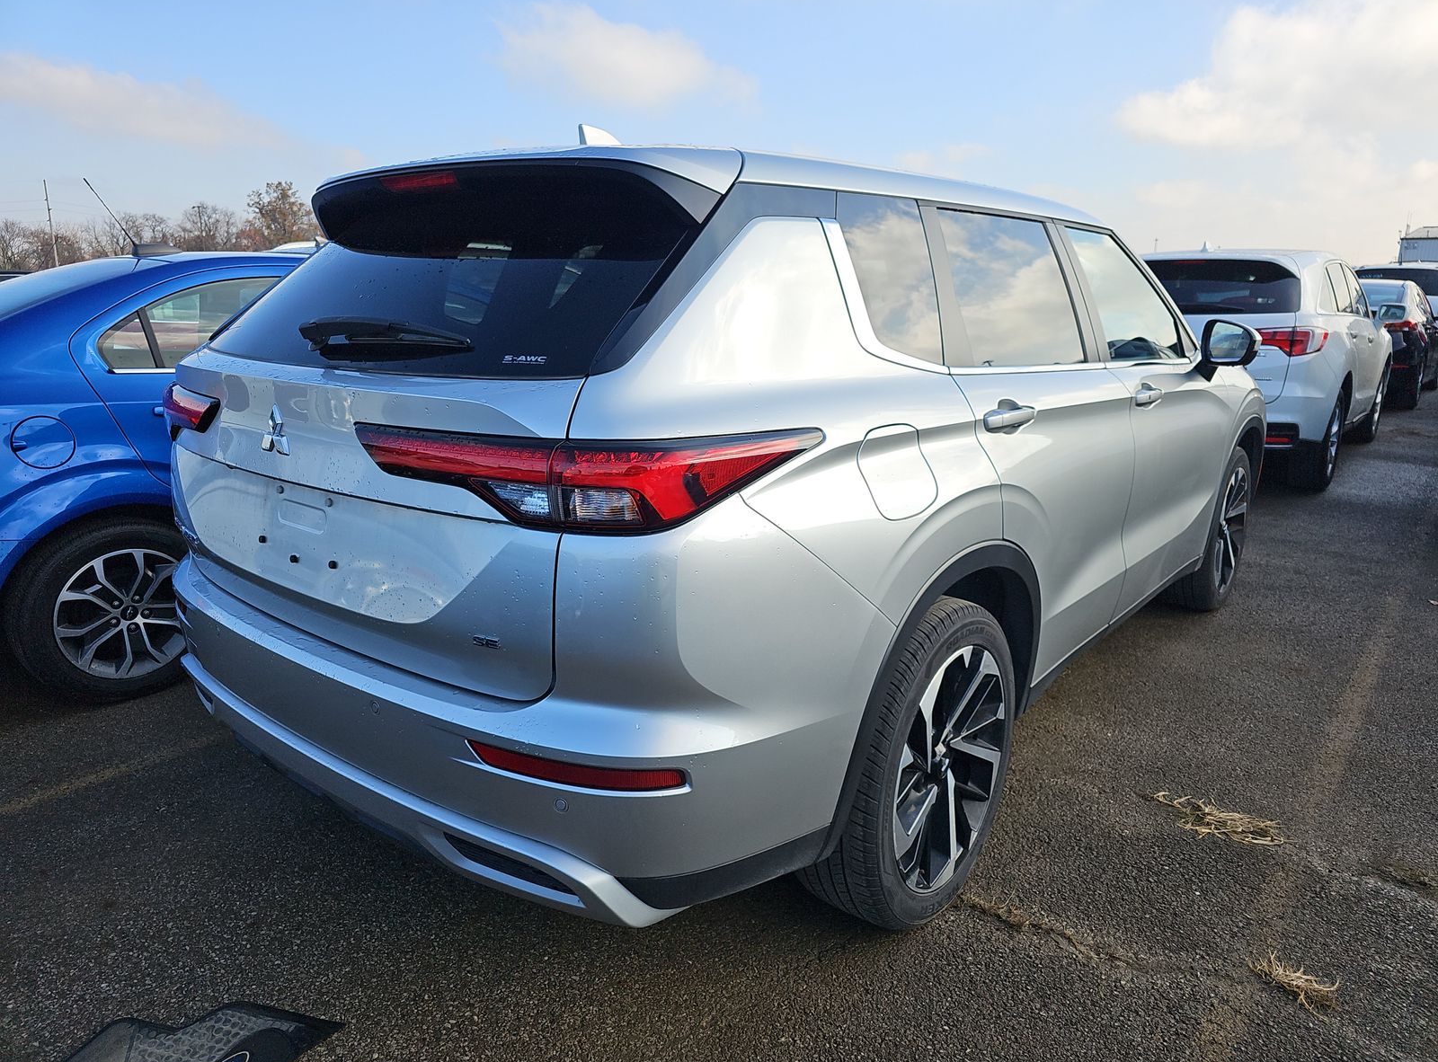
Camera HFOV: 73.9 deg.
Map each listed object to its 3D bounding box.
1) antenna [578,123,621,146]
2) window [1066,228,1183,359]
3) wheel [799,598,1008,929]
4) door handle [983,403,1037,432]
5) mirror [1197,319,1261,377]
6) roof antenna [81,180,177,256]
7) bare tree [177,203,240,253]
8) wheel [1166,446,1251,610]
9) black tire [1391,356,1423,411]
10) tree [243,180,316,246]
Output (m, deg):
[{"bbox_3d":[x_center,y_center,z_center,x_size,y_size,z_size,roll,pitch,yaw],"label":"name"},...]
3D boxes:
[{"bbox_3d":[-0.265,-0.900,2.213,0.065,0.065,0.160,11,18,38],"label":"antenna"},{"bbox_3d":[1.256,-0.710,2.900,0.060,0.410,0.860,-18,0,41],"label":"window"},{"bbox_3d":[0.430,0.498,2.123,0.255,0.738,0.738,11,18,38],"label":"wheel"},{"bbox_3d":[0.604,-0.233,1.987,0.060,0.055,0.265,11,18,38],"label":"door handle"},{"bbox_3d":[1.771,-0.621,3.296,0.205,0.225,0.180,11,18,38],"label":"mirror"},{"bbox_3d":[-2.373,-1.263,3.882,0.072,0.293,0.325,10,17,38],"label":"roof antenna"},{"bbox_3d":[-39.962,-21.602,76.038,5.500,8.640,5.500,-8,16,-28],"label":"bare tree"},{"bbox_3d":[2.138,-0.022,4.209,0.250,0.737,0.737,12,18,38],"label":"wheel"},{"bbox_3d":[7.892,-1.700,10.950,0.225,0.655,0.655,11,18,38],"label":"black tire"},{"bbox_3d":[-34.313,-22.507,76.229,6.500,10.220,6.500,-7,15,-24],"label":"tree"}]

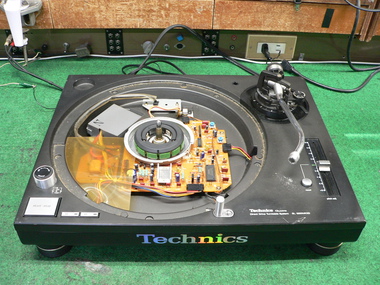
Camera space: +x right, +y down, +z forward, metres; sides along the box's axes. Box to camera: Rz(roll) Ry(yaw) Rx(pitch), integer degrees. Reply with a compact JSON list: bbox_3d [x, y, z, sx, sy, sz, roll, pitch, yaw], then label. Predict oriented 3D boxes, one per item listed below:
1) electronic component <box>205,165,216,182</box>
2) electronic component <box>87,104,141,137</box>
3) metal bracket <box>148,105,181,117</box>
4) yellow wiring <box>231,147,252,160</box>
[{"bbox_3d":[0.031,0.047,0.602,0.013,0.005,0.033,0,42,-2],"label":"electronic component"},{"bbox_3d":[-0.126,-0.029,0.670,0.062,0.026,0.065,24,47,23],"label":"electronic component"},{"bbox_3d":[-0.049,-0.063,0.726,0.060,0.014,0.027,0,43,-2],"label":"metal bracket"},{"bbox_3d":[0.082,0.016,0.623,0.014,0.010,0.042,-30,51,-30],"label":"yellow wiring"}]

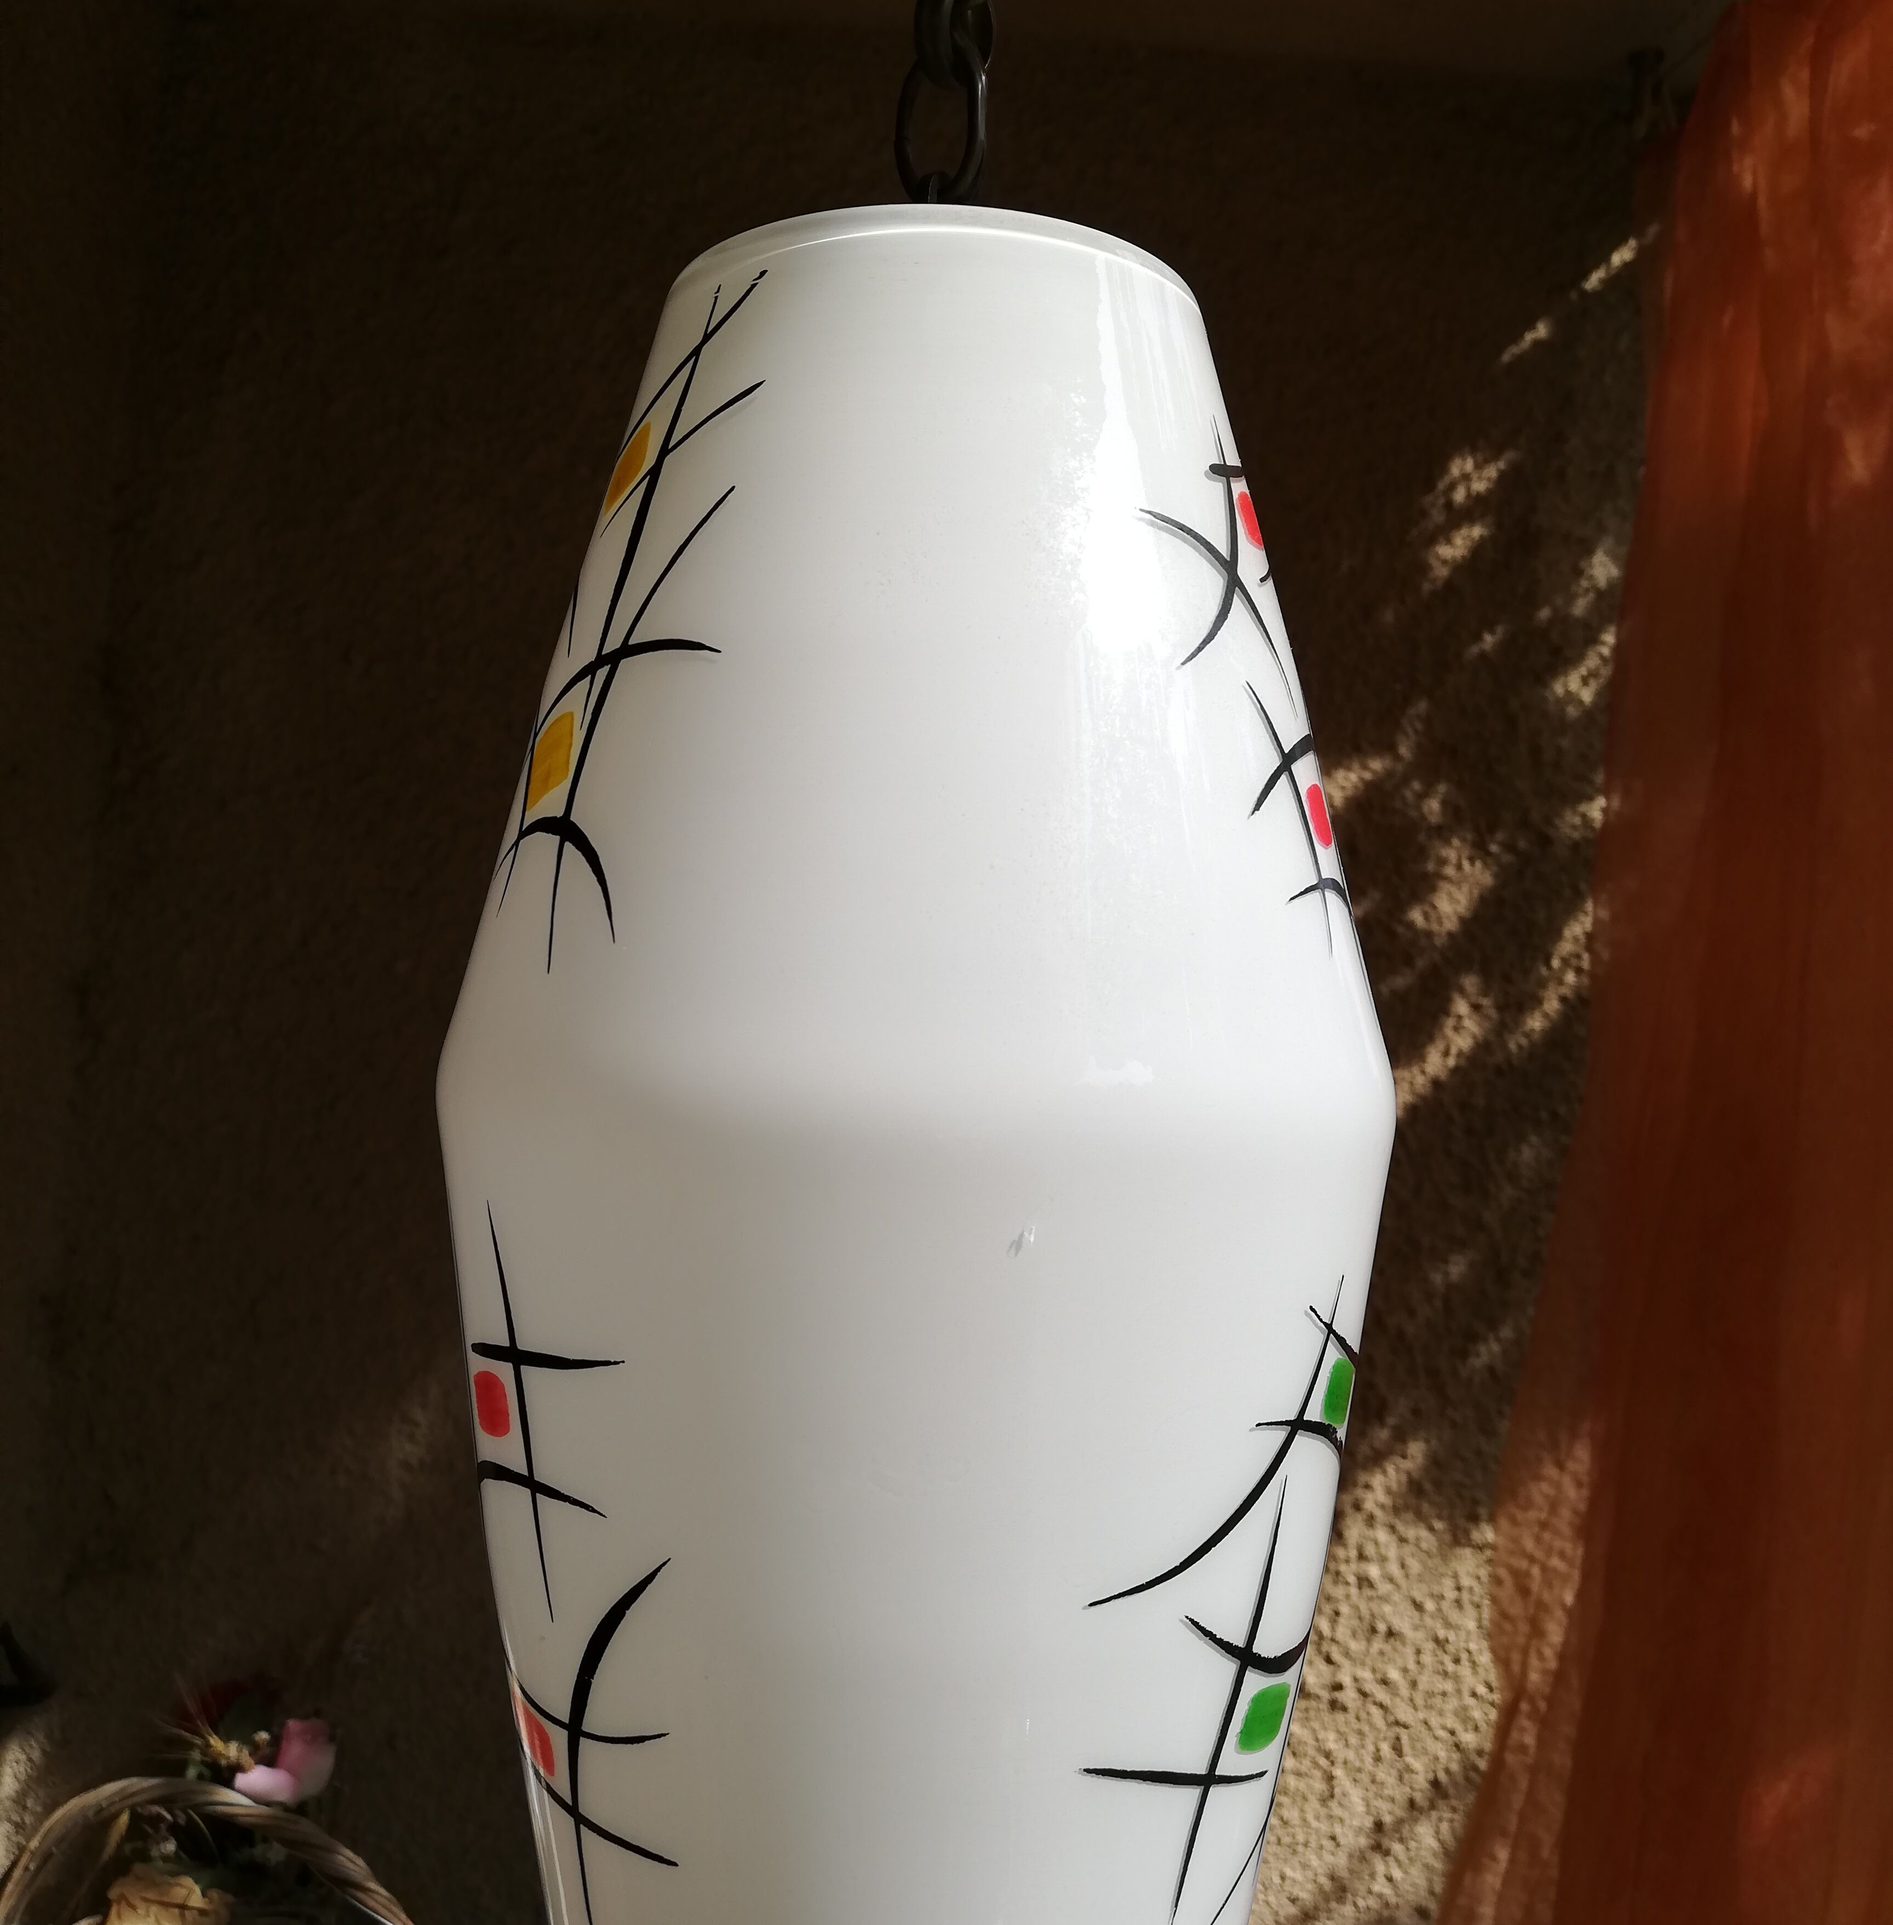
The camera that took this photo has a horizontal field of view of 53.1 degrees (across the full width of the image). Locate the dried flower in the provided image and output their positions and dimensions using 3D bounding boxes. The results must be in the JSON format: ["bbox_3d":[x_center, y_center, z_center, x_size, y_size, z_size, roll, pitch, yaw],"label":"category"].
[{"bbox_3d":[-0.436,0.527,1.250,0.066,0.056,0.060,0,-3,18],"label":"dried flower"}]

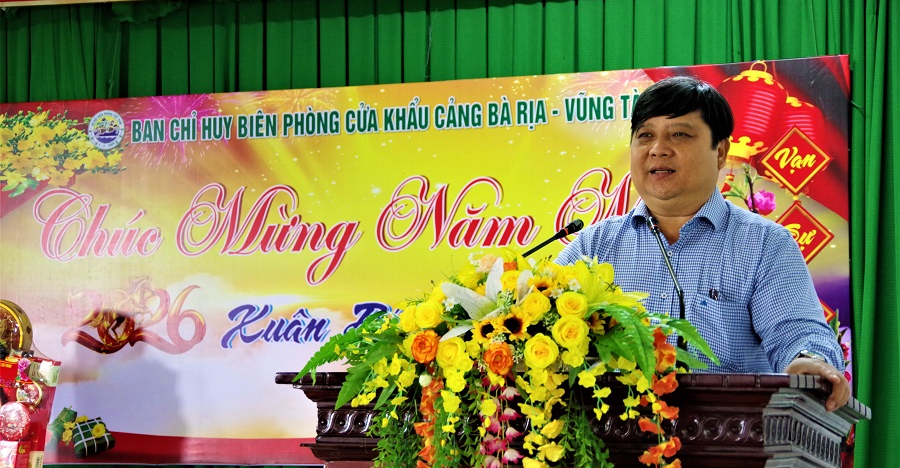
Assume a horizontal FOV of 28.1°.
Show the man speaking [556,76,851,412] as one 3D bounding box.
[{"bbox_3d":[0.435,0.555,3.230,0.600,1.710,0.440,-2,-9,19],"label":"man speaking"}]

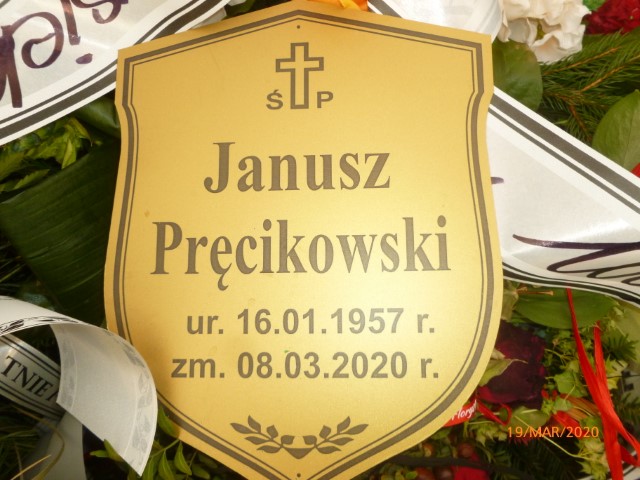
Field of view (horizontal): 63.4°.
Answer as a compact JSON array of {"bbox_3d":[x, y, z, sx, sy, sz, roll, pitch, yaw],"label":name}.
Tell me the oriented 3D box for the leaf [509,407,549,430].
[{"bbox_3d":[0.154,0.131,0.380,0.031,0.009,0.019,0,63,0],"label":"leaf"}]

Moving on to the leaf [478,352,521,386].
[{"bbox_3d":[0.128,0.093,0.370,0.036,0.010,0.014,-34,71,-14],"label":"leaf"}]

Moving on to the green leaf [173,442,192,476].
[{"bbox_3d":[-0.094,0.150,0.355,0.010,0.006,0.025,-17,75,-21],"label":"green leaf"}]

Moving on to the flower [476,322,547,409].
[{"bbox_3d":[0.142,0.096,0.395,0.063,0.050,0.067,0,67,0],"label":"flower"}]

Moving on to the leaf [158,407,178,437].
[{"bbox_3d":[-0.101,0.121,0.345,0.010,0.006,0.022,-31,81,-19],"label":"leaf"}]

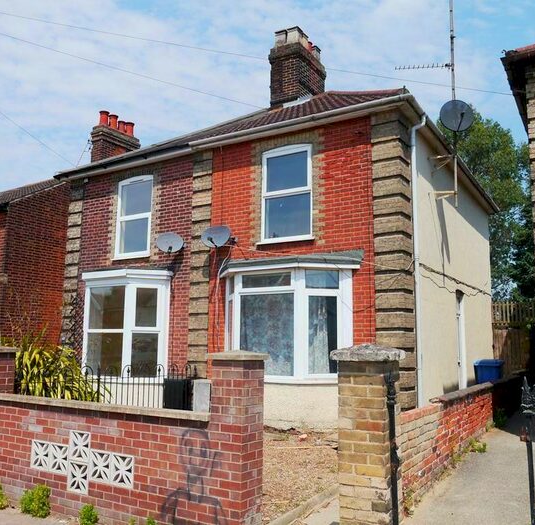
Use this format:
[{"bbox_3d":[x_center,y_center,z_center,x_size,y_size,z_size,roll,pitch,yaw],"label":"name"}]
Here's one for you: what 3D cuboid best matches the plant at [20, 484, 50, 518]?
[{"bbox_3d":[-2.354,2.430,5.733,0.326,0.290,0.191,-4,-10,31],"label":"plant"}]

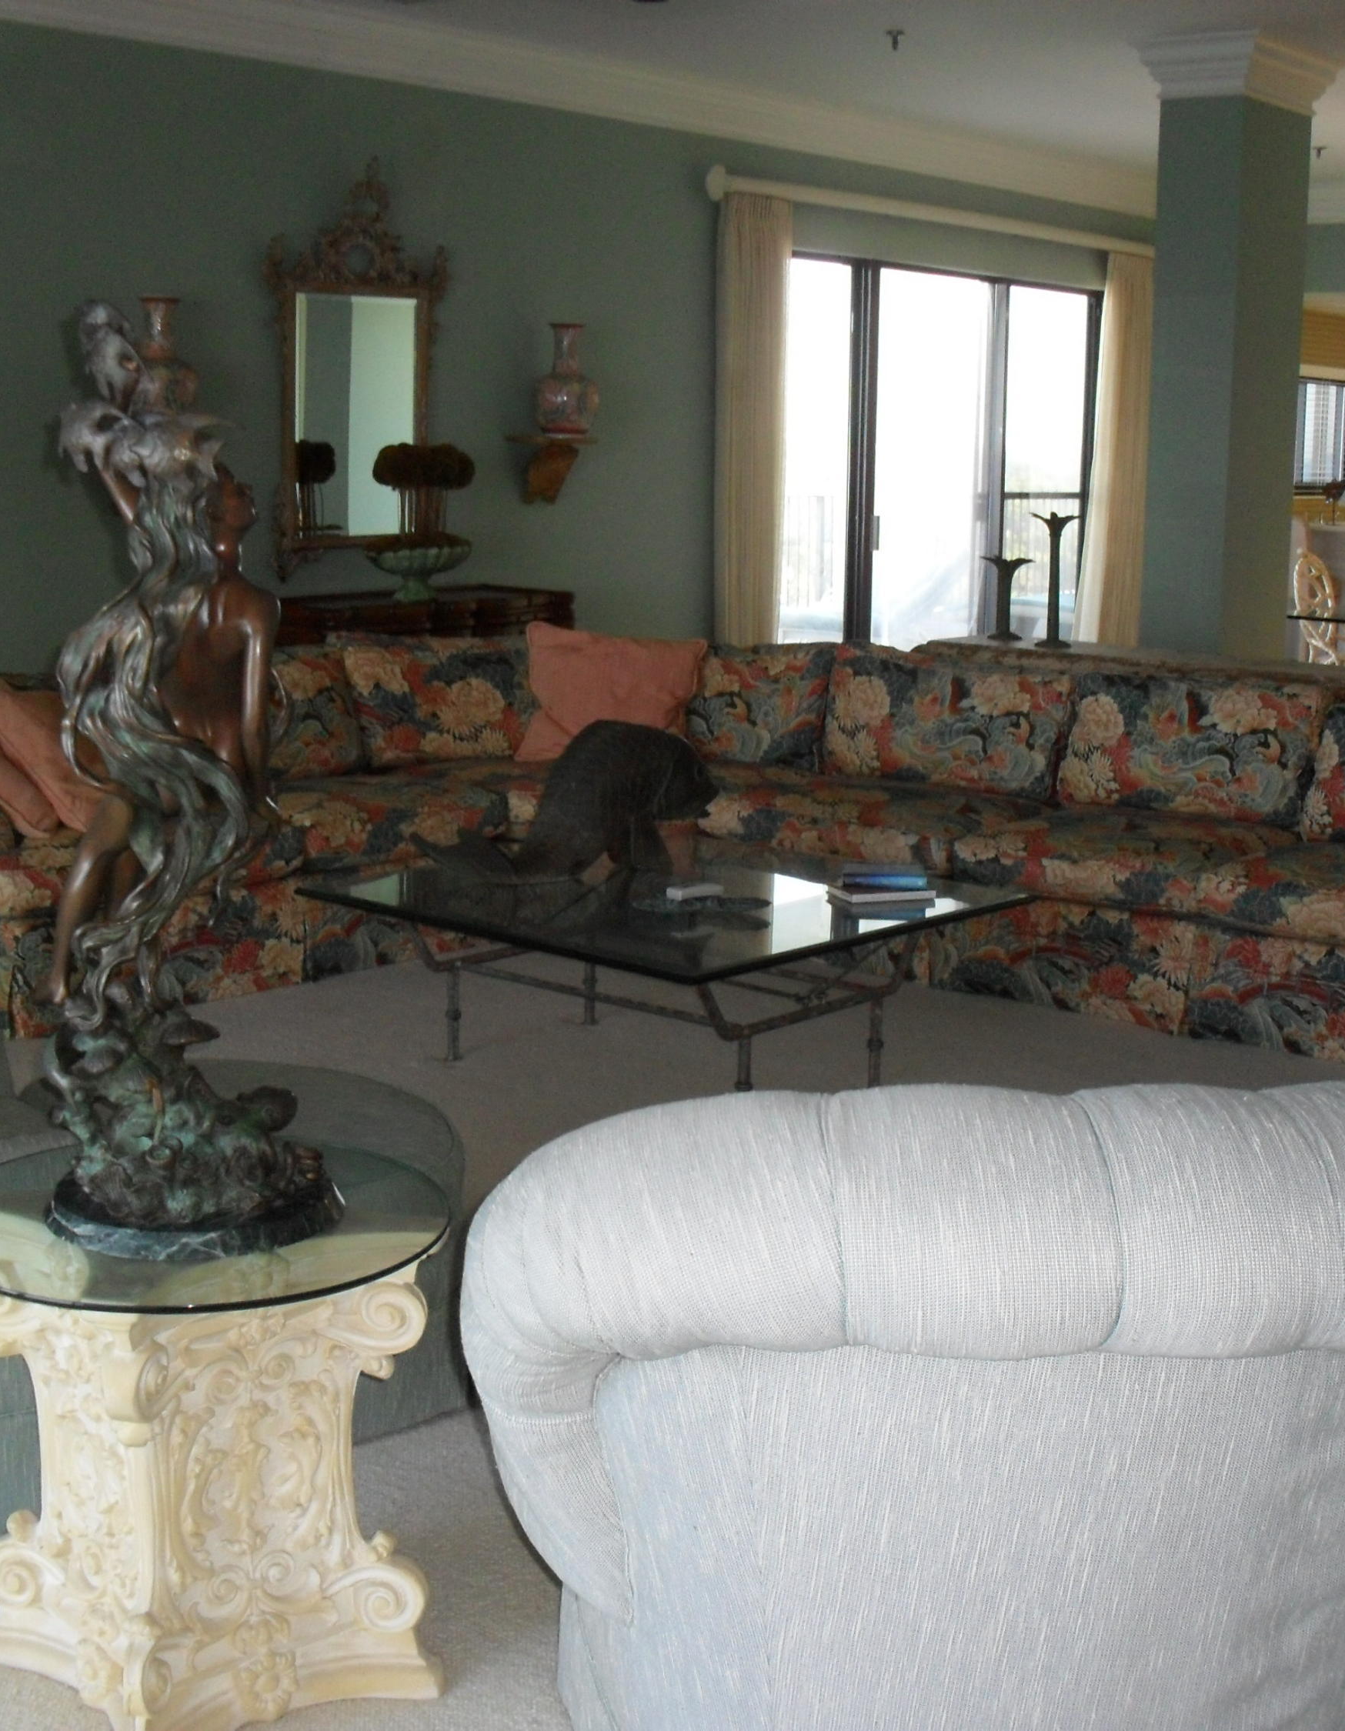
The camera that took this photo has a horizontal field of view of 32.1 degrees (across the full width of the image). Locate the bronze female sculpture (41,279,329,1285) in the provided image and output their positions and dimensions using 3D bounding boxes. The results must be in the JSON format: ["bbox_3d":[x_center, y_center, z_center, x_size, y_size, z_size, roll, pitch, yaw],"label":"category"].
[{"bbox_3d":[-0.516,-0.094,2.509,0.320,0.980,0.300,-1,11,-11],"label":"bronze female sculpture"}]

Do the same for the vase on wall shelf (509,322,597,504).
[{"bbox_3d":[-0.470,-1.750,9.034,0.240,0.689,0.300,10,13,39],"label":"vase on wall shelf"}]

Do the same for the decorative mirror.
[{"bbox_3d":[-1.122,-1.774,8.372,0.080,1.448,0.852,10,13,39],"label":"decorative mirror"}]

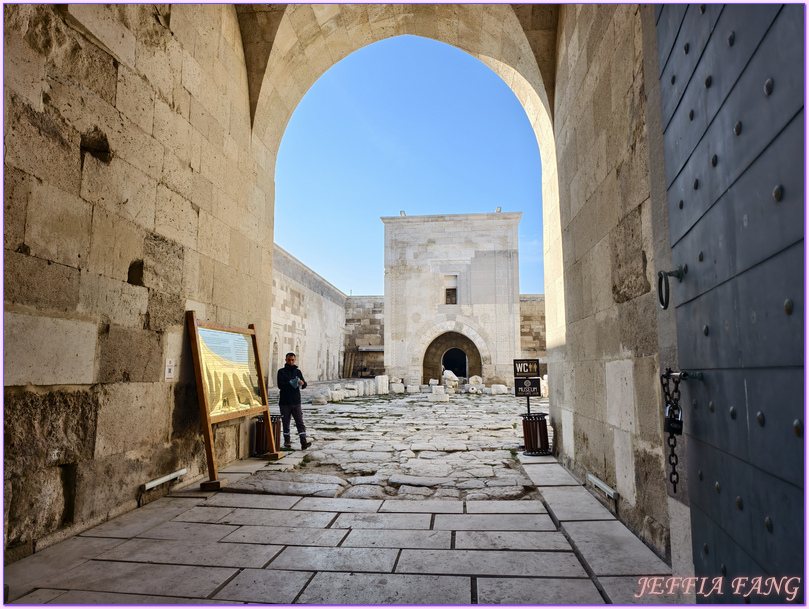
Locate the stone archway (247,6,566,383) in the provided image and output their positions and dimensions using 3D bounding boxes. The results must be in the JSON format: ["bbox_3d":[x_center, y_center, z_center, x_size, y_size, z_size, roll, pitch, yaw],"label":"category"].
[{"bbox_3d":[-0.115,-1.417,9.412,5.150,7.950,1.500,-1,-7,6],"label":"stone archway"}]

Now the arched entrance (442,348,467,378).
[{"bbox_3d":[3.843,4.648,40.559,1.950,2.730,0.800,-1,-7,6],"label":"arched entrance"}]

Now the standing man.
[{"bbox_3d":[-2.006,1.777,9.902,0.580,1.740,0.460,3,-8,-24],"label":"standing man"}]

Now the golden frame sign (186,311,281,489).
[{"bbox_3d":[-2.487,1.307,7.959,0.300,2.230,2.330,-12,-8,3],"label":"golden frame sign"}]

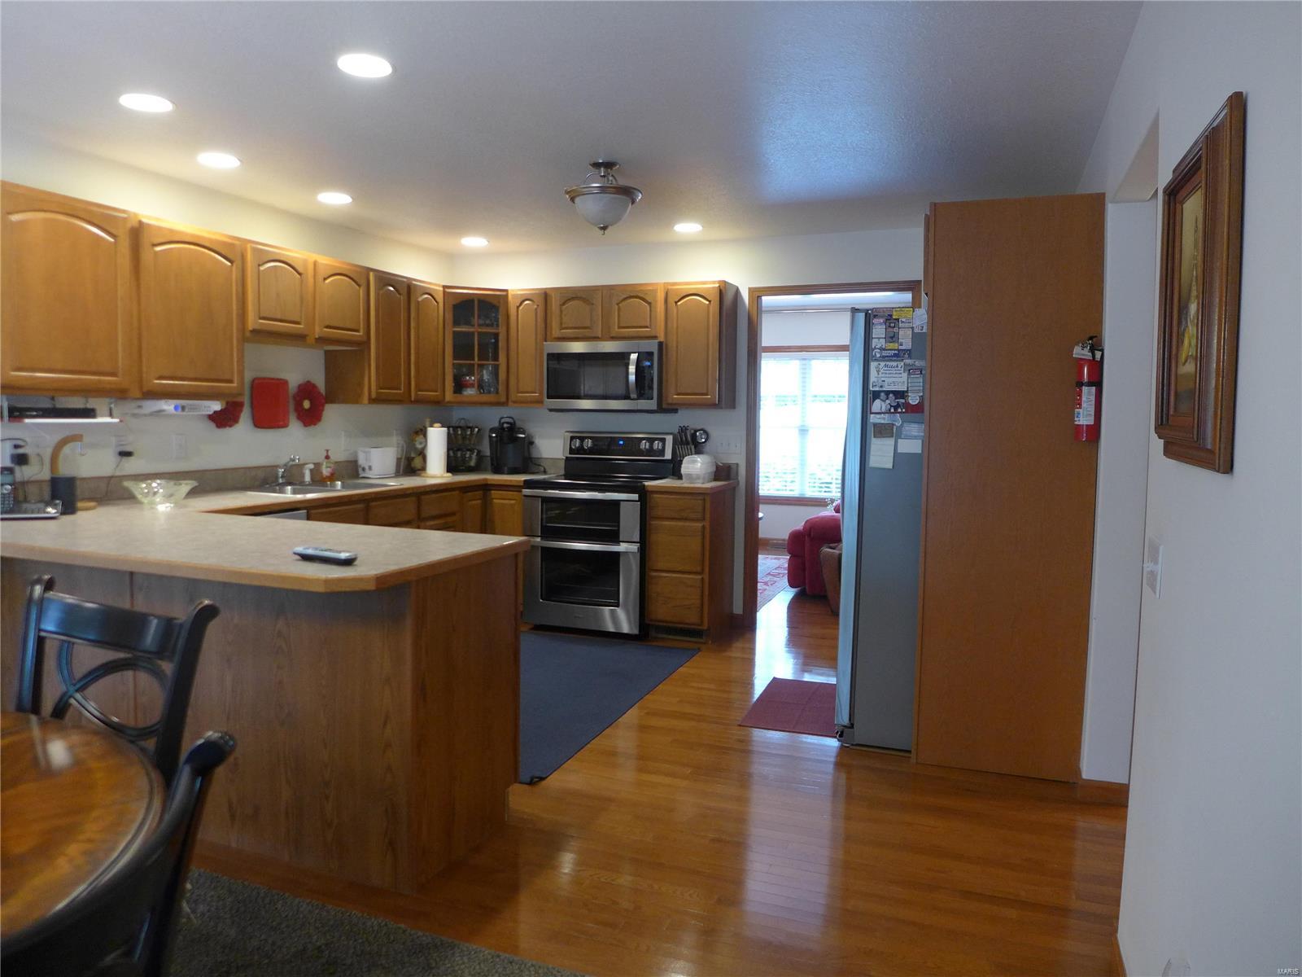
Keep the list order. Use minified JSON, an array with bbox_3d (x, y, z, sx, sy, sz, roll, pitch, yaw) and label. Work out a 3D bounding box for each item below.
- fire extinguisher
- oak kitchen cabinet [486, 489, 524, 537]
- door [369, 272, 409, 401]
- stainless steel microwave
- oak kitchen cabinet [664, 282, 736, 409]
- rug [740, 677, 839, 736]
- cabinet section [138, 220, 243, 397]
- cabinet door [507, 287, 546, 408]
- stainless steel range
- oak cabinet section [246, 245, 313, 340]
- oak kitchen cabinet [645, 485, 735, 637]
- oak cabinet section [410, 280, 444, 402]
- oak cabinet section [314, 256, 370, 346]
[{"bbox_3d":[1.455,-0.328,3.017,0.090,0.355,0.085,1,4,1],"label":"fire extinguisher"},{"bbox_3d":[-0.795,0.396,5.968,0.312,0.874,0.623,2,5,20],"label":"oak kitchen cabinet"},{"bbox_3d":[-1.489,-0.850,5.117,0.030,0.700,0.340,2,5,21],"label":"door"},{"bbox_3d":[-0.249,-0.707,5.790,0.766,0.429,0.412,2,5,20],"label":"stainless steel microwave"},{"bbox_3d":[0.303,-0.862,5.515,0.378,0.755,0.325,2,5,21],"label":"oak kitchen cabinet"},{"bbox_3d":[0.709,0.978,4.083,0.450,0.012,0.775,2,4,19],"label":"rug"},{"bbox_3d":[-1.984,-0.756,3.921,0.025,0.703,0.553,2,5,20],"label":"cabinet section"},{"bbox_3d":[-0.794,-0.902,5.822,0.258,0.715,0.022,2,5,19],"label":"cabinet door"},{"bbox_3d":[-0.315,0.260,5.715,0.766,1.206,0.703,2,5,20],"label":"stainless steel range"},{"bbox_3d":[-1.976,-0.956,4.510,0.332,0.476,0.458,2,5,20],"label":"oak cabinet section"},{"bbox_3d":[0.251,0.431,5.464,0.369,0.900,0.630,2,5,21],"label":"oak kitchen cabinet"},{"bbox_3d":[-1.357,-0.876,5.471,0.030,0.700,0.330,2,5,21],"label":"oak cabinet section"},{"bbox_3d":[-1.816,-0.988,4.936,0.332,0.476,0.454,2,5,20],"label":"oak cabinet section"}]

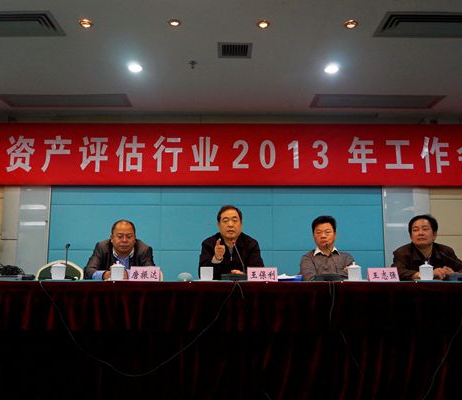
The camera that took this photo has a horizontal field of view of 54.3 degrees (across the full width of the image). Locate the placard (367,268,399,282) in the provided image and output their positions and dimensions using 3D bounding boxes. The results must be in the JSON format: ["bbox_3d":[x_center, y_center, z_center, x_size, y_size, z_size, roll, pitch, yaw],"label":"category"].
[{"bbox_3d":[1.010,0.494,2.987,0.200,0.095,0.060,0,-10,0],"label":"placard"}]

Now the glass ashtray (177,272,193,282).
[{"bbox_3d":[-0.300,0.508,2.960,0.097,0.055,0.097,0,-9,0],"label":"glass ashtray"}]

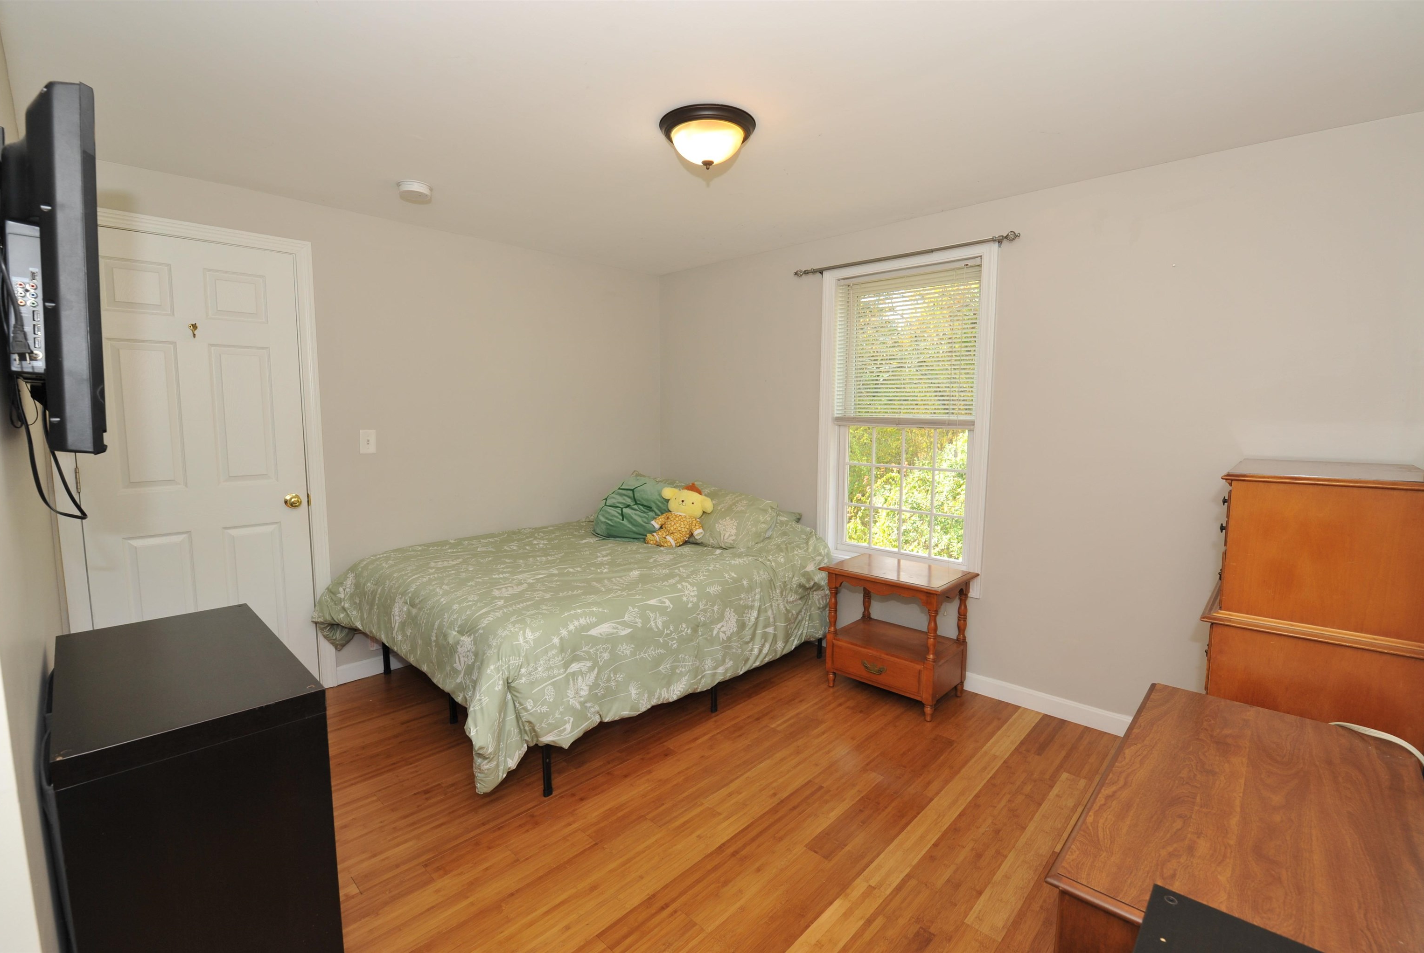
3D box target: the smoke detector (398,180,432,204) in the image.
[{"bbox_3d":[-1.264,-1.212,2.529,0.135,0.045,0.135,6,9,43],"label":"smoke detector"}]

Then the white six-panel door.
[{"bbox_3d":[-2.137,0.048,2.520,0.045,2.030,0.755,6,9,43],"label":"white six-panel door"}]

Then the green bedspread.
[{"bbox_3d":[-0.556,0.593,3.056,1.580,0.520,2.100,6,9,43],"label":"green bedspread"}]

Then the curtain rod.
[{"bbox_3d":[0.894,-1.098,2.986,1.196,0.050,0.080,6,9,43],"label":"curtain rod"}]

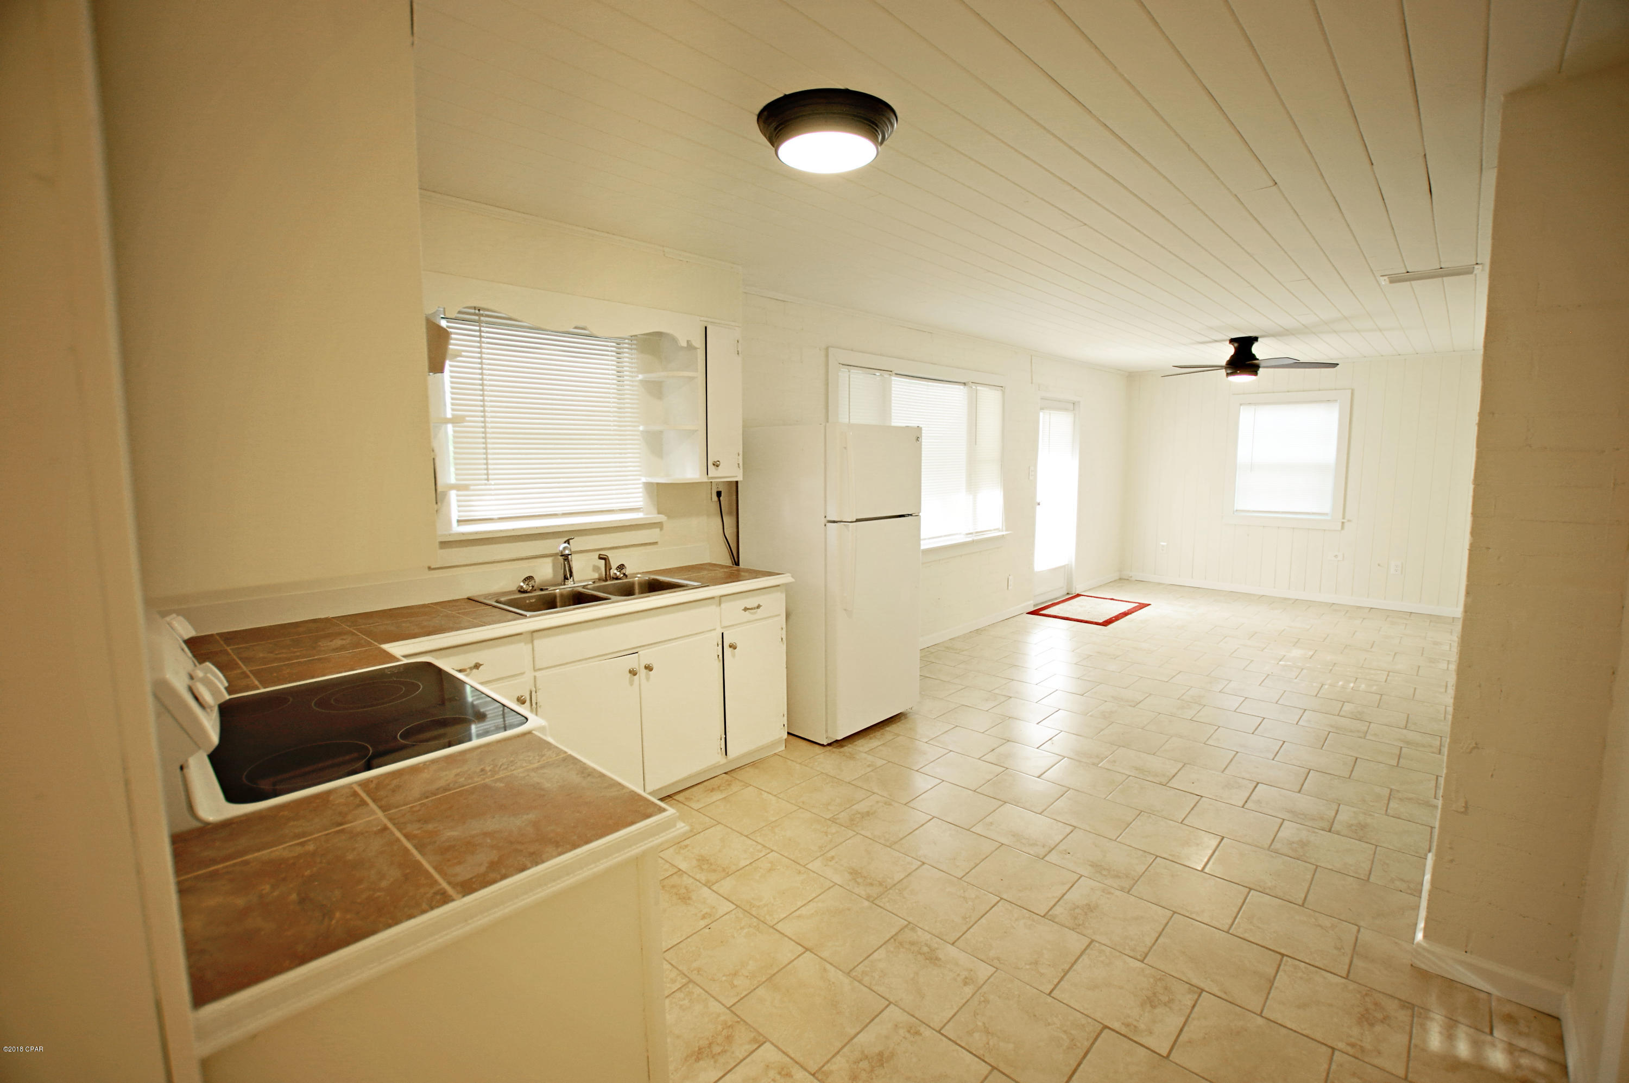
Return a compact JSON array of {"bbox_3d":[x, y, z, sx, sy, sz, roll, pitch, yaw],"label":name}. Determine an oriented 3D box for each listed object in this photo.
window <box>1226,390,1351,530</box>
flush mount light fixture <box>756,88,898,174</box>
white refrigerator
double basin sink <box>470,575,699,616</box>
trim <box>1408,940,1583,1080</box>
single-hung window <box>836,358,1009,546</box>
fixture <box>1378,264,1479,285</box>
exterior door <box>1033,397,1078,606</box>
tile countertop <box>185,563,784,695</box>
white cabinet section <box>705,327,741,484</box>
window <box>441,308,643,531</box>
[{"bbox_3d":[4.833,-0.839,6.963,1.015,1.378,0.080,6,10,43],"label":"window"},{"bbox_3d":[0.037,-1.109,1.871,0.383,0.100,0.383,-1,7,0],"label":"flush mount light fixture"},{"bbox_3d":[0.093,0.183,3.937,0.716,1.672,0.756,6,10,43],"label":"white refrigerator"},{"bbox_3d":[-1.012,0.315,3.077,0.542,0.179,0.836,6,10,43],"label":"double basin sink"},{"bbox_3d":[1.779,1.225,1.771,0.338,0.088,0.308,6,10,43],"label":"trim"},{"bbox_3d":[0.907,-0.602,5.298,0.100,1.373,2.229,6,10,43],"label":"single-hung window"},{"bbox_3d":[3.188,-1.378,3.513,0.378,0.030,0.109,6,10,43],"label":"fixture"},{"bbox_3d":[2.457,-0.406,6.975,0.060,2.040,0.866,6,10,43],"label":"exterior door"},{"bbox_3d":[-1.068,0.290,2.787,0.915,0.050,2.398,6,10,43],"label":"tile countertop"},{"bbox_3d":[-0.565,-0.701,3.502,0.330,0.770,0.255,6,10,44],"label":"white cabinet section"},{"bbox_3d":[-1.218,-0.562,3.174,0.100,0.955,0.955,6,10,43],"label":"window"}]

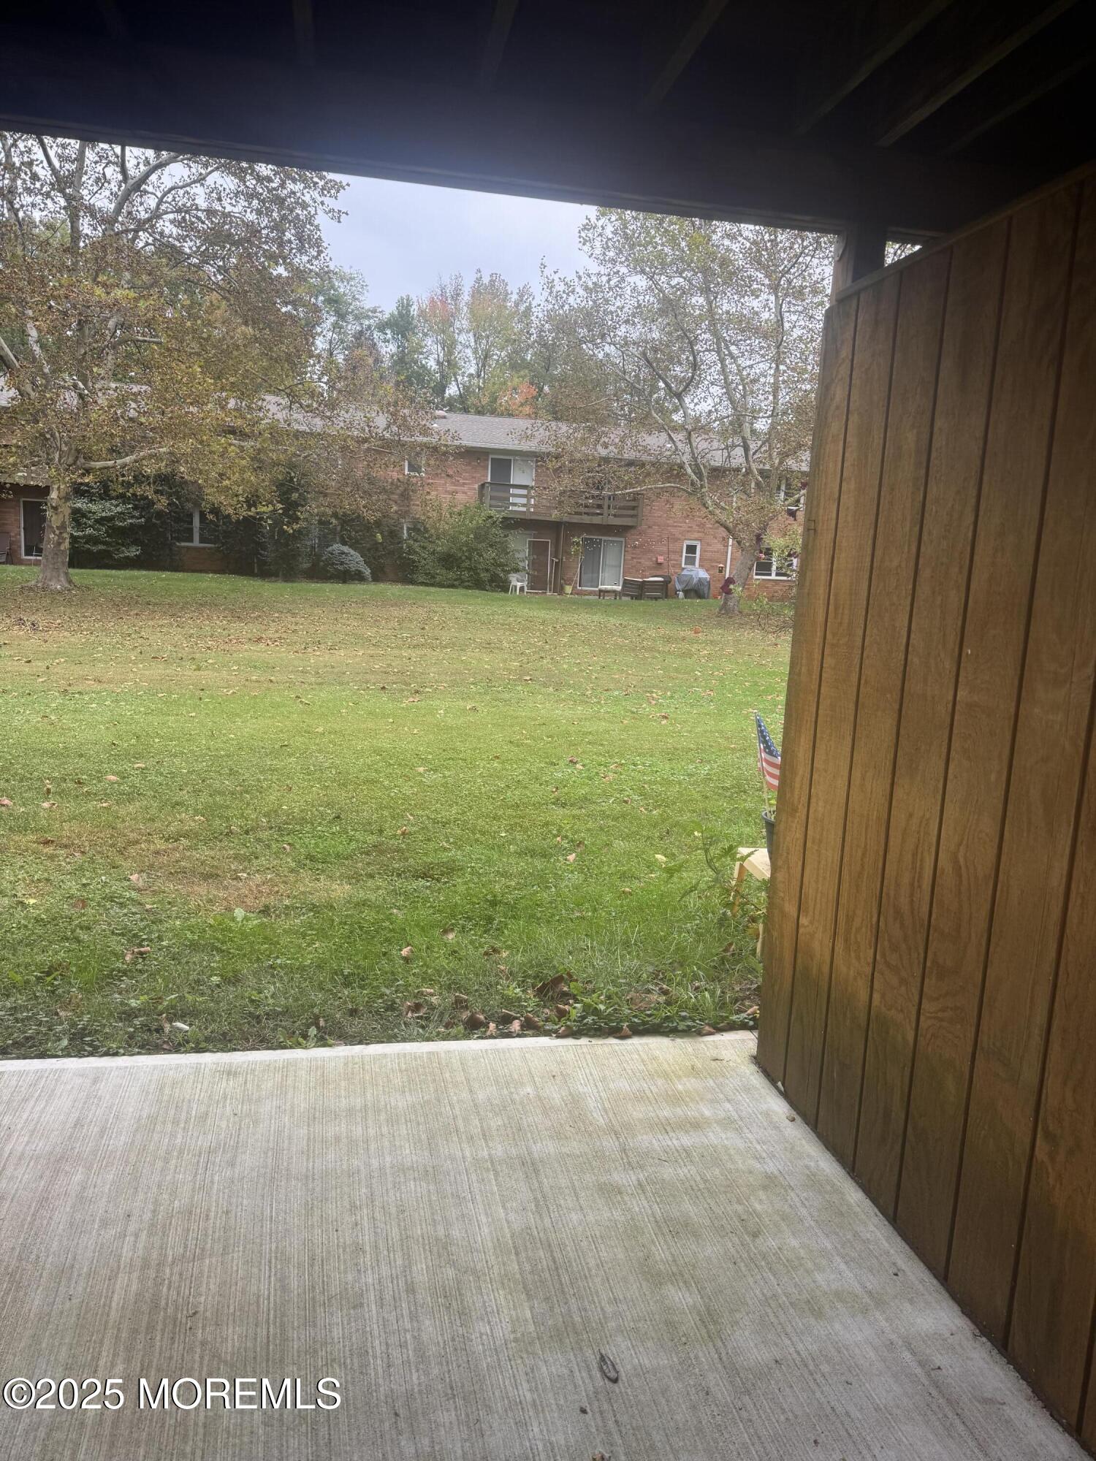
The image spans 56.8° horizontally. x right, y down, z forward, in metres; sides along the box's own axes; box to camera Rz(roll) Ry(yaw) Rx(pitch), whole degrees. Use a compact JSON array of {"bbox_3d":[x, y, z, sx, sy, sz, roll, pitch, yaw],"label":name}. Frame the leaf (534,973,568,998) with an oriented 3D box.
[{"bbox_3d":[0.010,0.909,3.600,0.118,0.060,0.080,3,9,0],"label":"leaf"}]

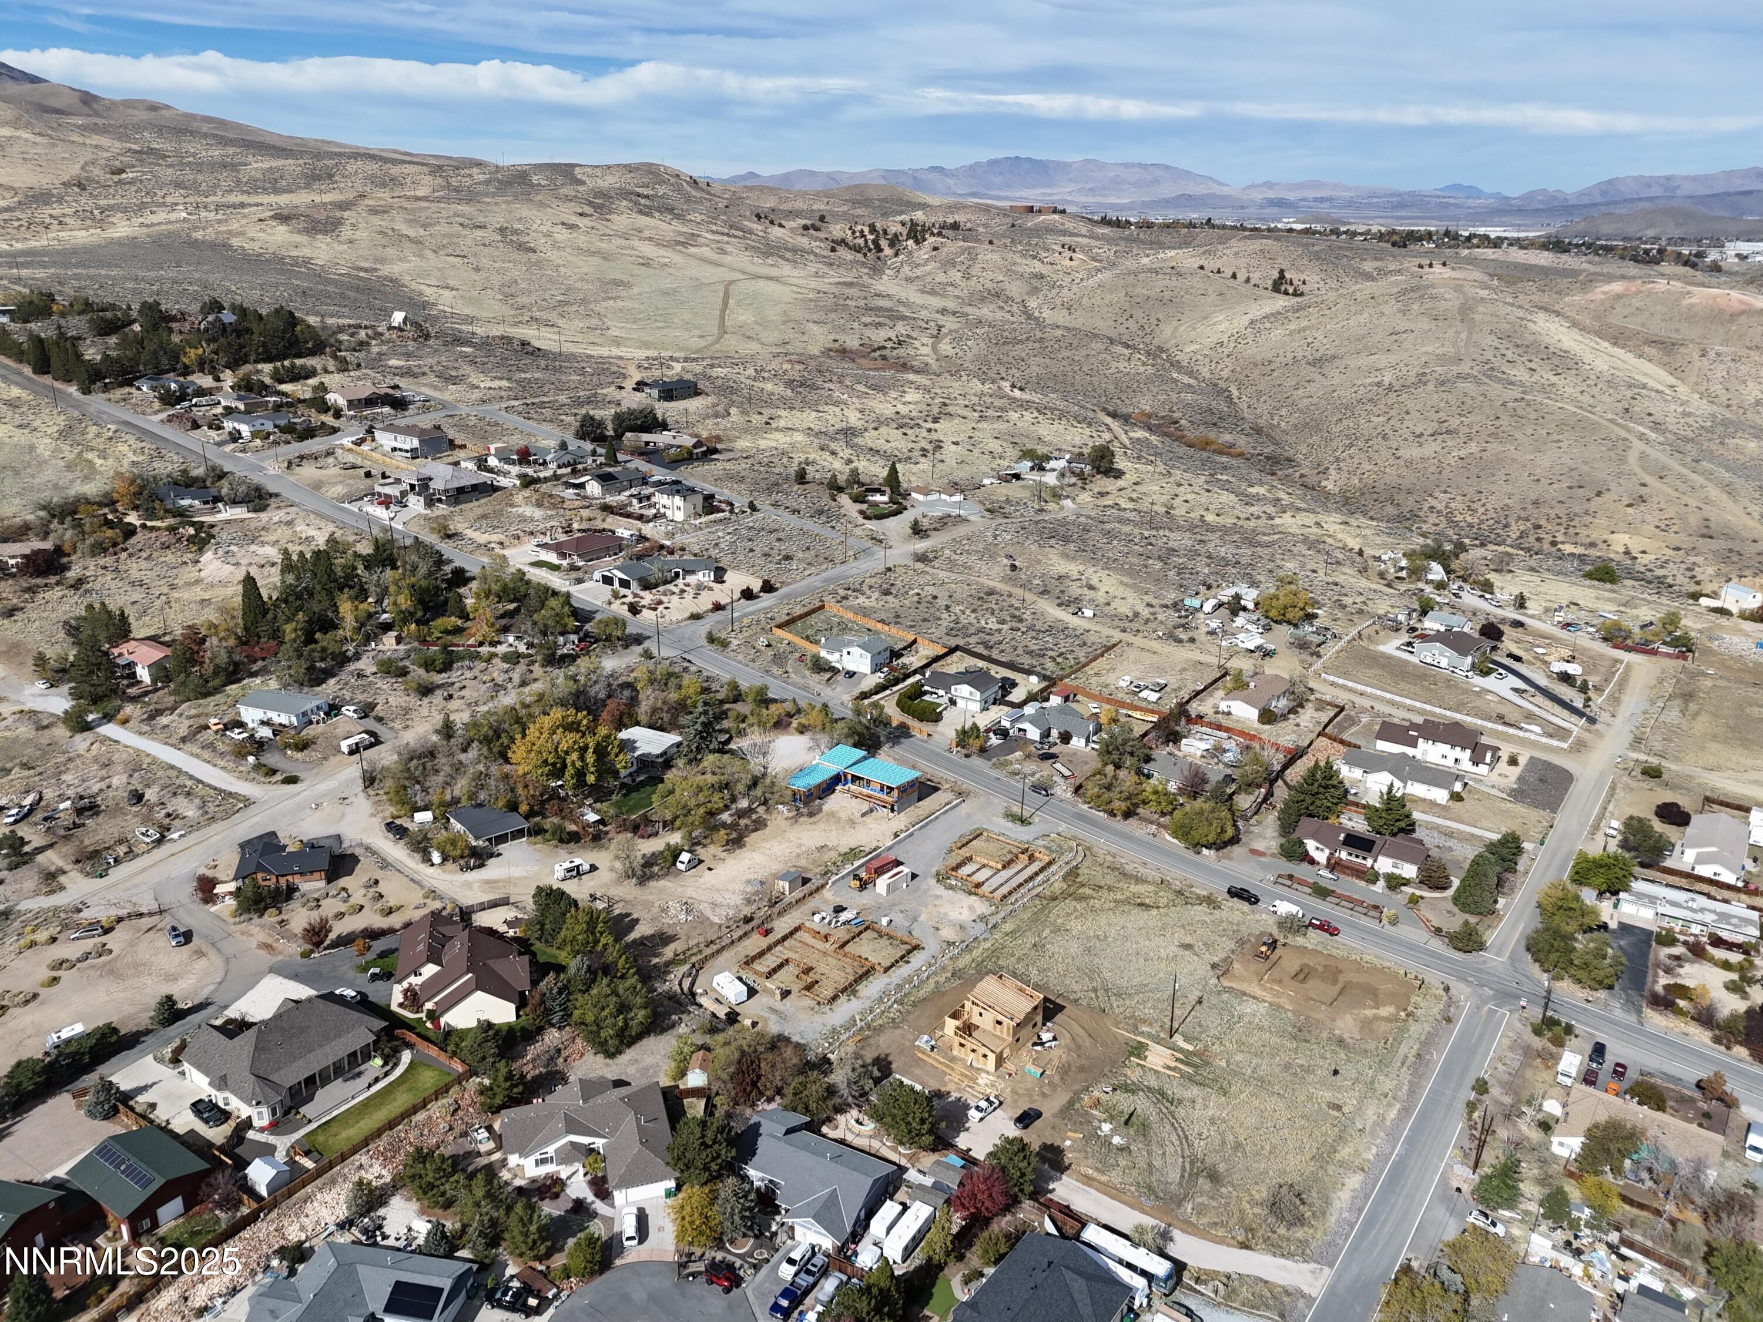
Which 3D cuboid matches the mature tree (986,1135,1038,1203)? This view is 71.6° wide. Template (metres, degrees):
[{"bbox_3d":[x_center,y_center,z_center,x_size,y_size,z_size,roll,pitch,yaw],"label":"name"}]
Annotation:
[{"bbox_3d":[17.190,66.290,159.840,7.000,9.200,7.000,0,21,0],"label":"mature tree"}]

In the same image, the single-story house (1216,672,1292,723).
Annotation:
[{"bbox_3d":[98.020,8.630,319.320,10.860,4.610,23.570,14,25,33],"label":"single-story house"}]

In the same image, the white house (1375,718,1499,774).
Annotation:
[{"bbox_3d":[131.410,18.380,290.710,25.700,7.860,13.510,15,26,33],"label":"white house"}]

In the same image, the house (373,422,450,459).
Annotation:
[{"bbox_3d":[-140.473,-66.580,366.483,24.000,7.100,10.000,14,24,35],"label":"house"}]

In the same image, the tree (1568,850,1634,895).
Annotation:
[{"bbox_3d":[137.900,40.470,234.000,11.200,7.400,10.000,0,21,0],"label":"tree"}]

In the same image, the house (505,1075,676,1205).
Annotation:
[{"bbox_3d":[-41.744,67.298,172.953,22.940,5.510,21.860,-6,22,-15],"label":"house"}]

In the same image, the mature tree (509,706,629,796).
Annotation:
[{"bbox_3d":[-57.586,15.943,225.208,21.480,13.320,21.480,-6,20,-15],"label":"mature tree"}]

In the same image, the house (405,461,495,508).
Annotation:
[{"bbox_3d":[-123.830,-50.080,350.000,24.500,7.800,15.000,20,28,40],"label":"house"}]

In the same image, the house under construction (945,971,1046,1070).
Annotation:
[{"bbox_3d":[16.980,52.860,182.490,12.400,7.660,11.900,-19,28,-40],"label":"house under construction"}]

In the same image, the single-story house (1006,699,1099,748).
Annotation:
[{"bbox_3d":[44.060,16.000,299.610,18.240,4.710,15.680,13,24,32],"label":"single-story house"}]

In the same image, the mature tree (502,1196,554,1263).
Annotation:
[{"bbox_3d":[-45.253,72.721,156.271,6.500,9.200,6.500,0,21,0],"label":"mature tree"}]

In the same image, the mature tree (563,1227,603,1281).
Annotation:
[{"bbox_3d":[-37.752,74.982,154.399,5.000,7.300,5.000,0,21,0],"label":"mature tree"}]

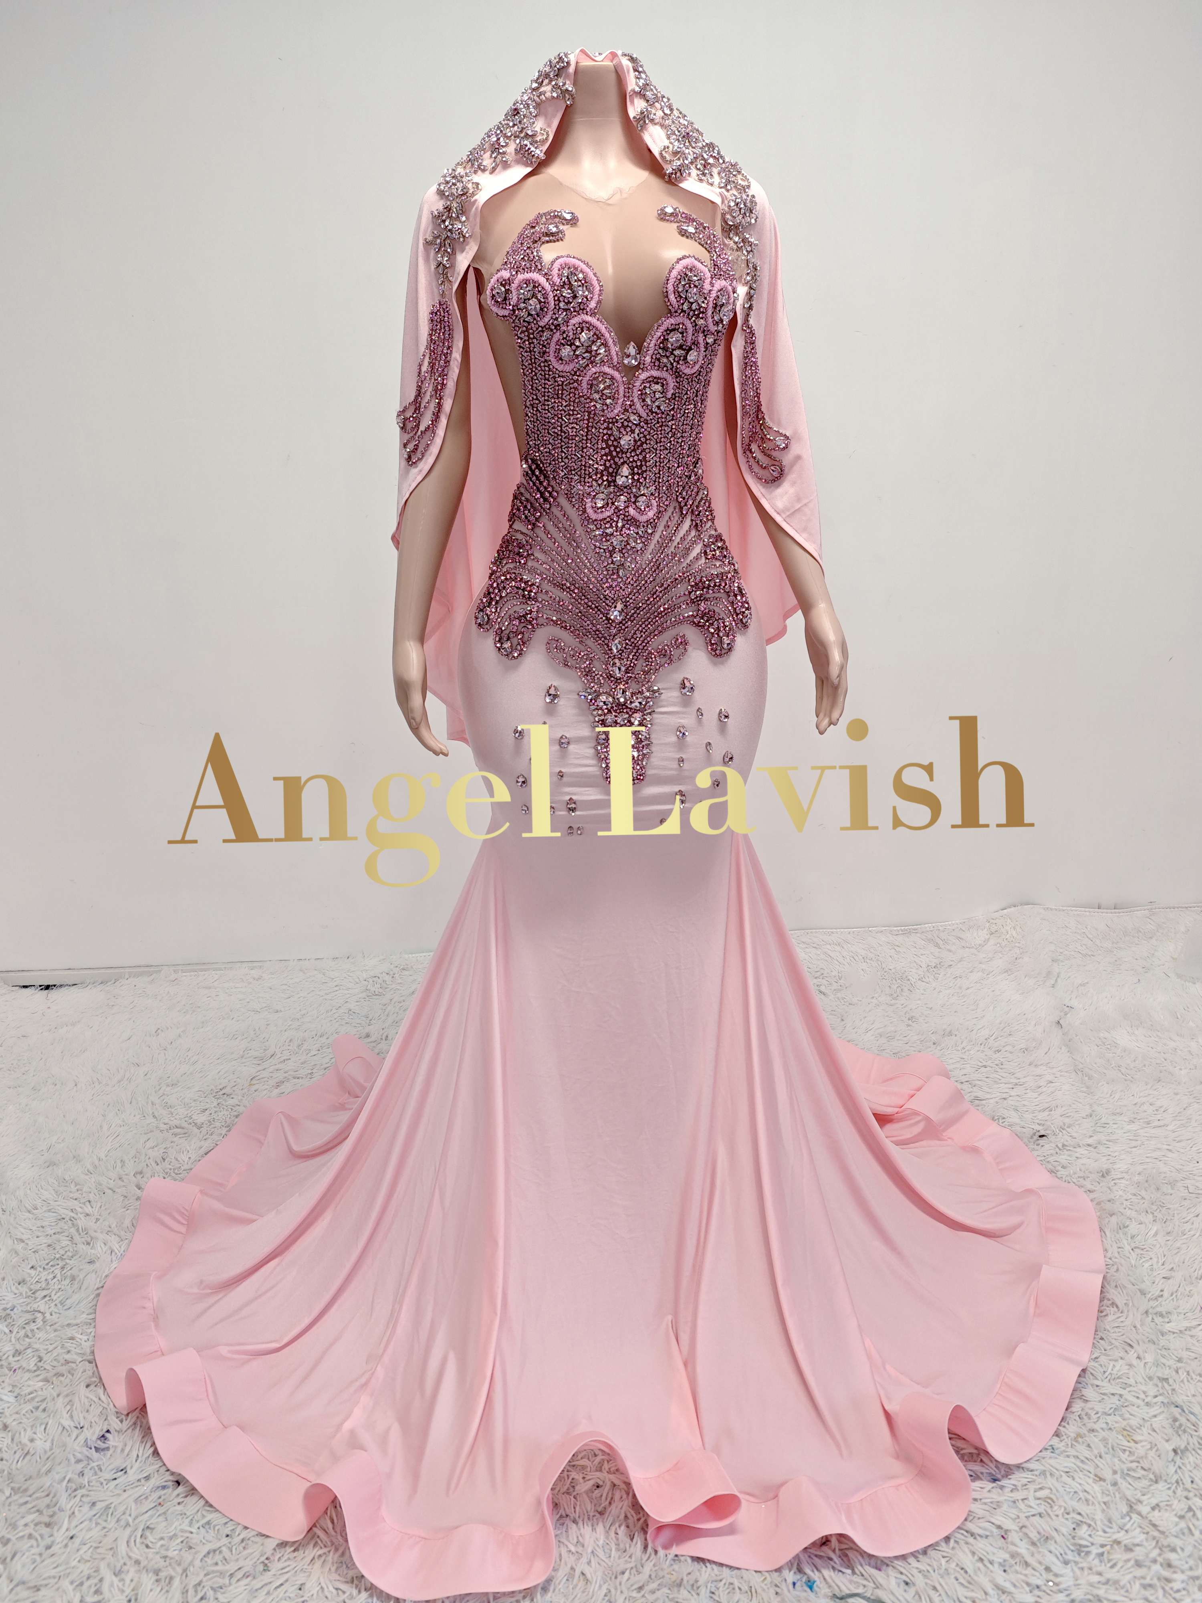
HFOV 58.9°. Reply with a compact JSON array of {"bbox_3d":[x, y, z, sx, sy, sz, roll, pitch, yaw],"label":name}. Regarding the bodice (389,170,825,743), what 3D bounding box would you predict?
[{"bbox_3d":[0.009,-0.410,1.310,0.530,0.680,0.310,-2,8,-11],"label":"bodice"}]

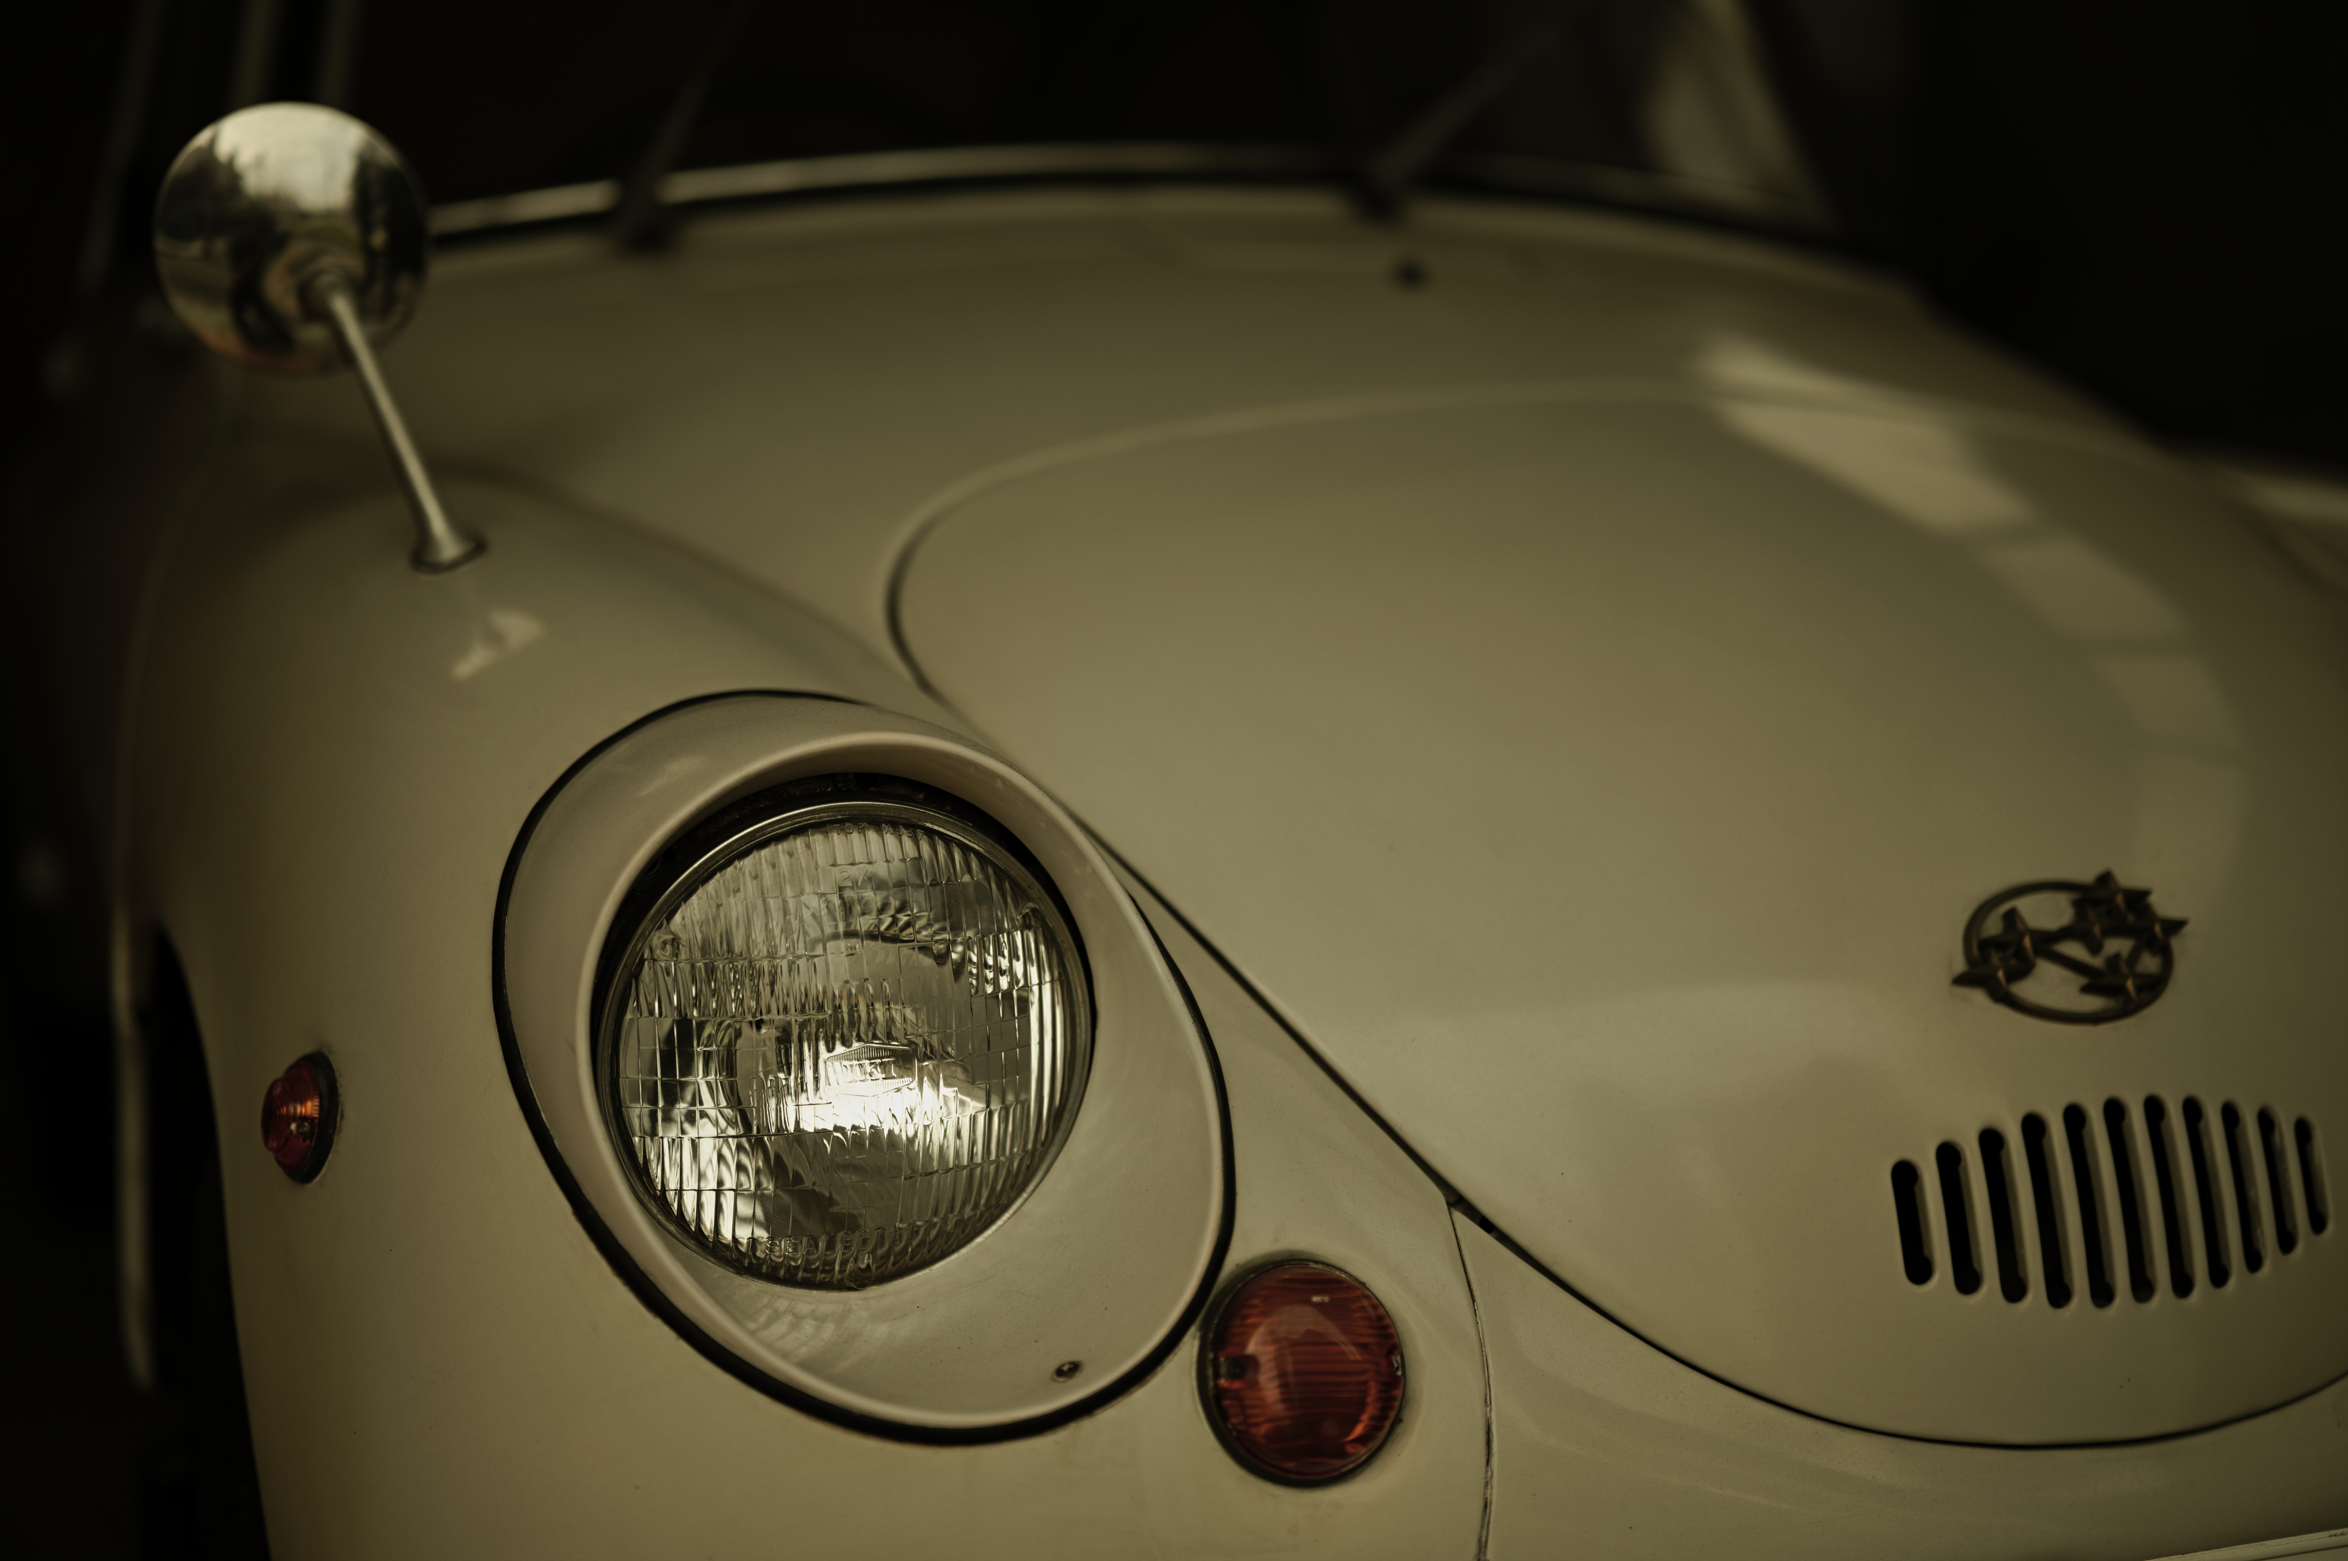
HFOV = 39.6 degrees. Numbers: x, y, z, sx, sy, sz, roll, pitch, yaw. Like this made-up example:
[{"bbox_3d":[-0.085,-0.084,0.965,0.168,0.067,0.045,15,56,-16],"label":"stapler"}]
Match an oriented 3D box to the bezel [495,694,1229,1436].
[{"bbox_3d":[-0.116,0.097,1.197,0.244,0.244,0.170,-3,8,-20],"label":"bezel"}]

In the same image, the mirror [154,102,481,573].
[{"bbox_3d":[-0.366,-0.191,1.388,0.126,0.201,0.107,-3,8,-18],"label":"mirror"}]

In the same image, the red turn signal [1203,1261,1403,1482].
[{"bbox_3d":[0.046,0.208,1.150,0.080,0.081,0.040,-4,-3,-25],"label":"red turn signal"}]

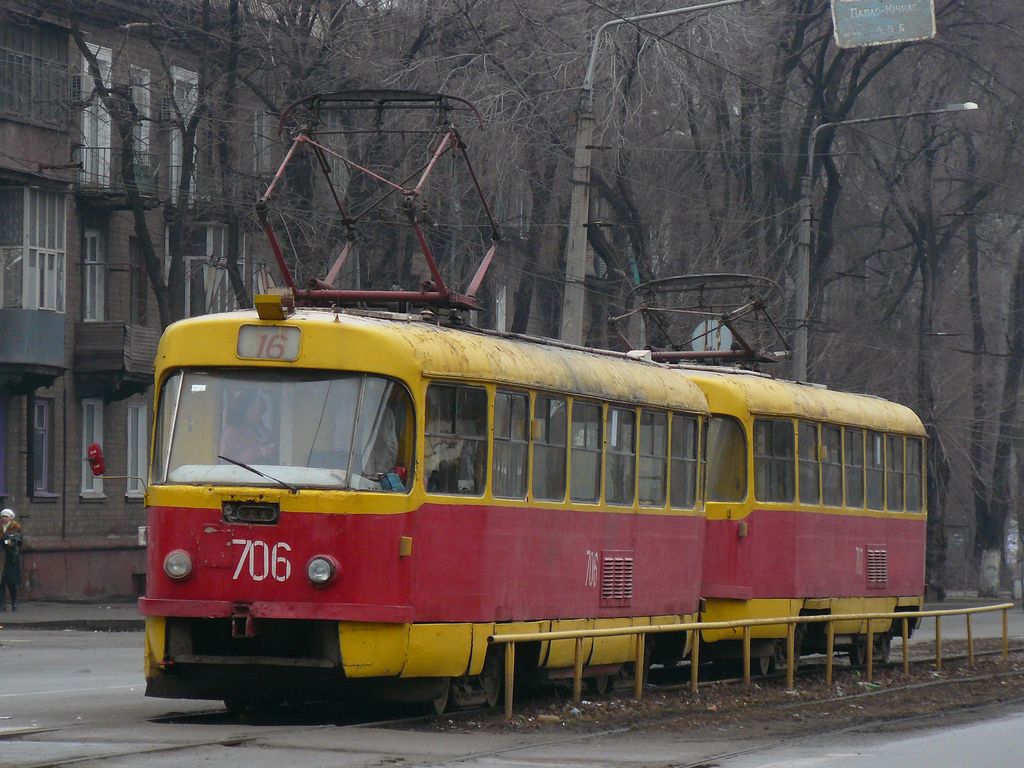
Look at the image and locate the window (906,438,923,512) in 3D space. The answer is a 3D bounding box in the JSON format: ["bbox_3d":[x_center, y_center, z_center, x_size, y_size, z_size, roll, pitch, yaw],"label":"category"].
[{"bbox_3d":[4.603,1.060,67.434,0.060,0.848,1.321,-2,-2,12],"label":"window"}]

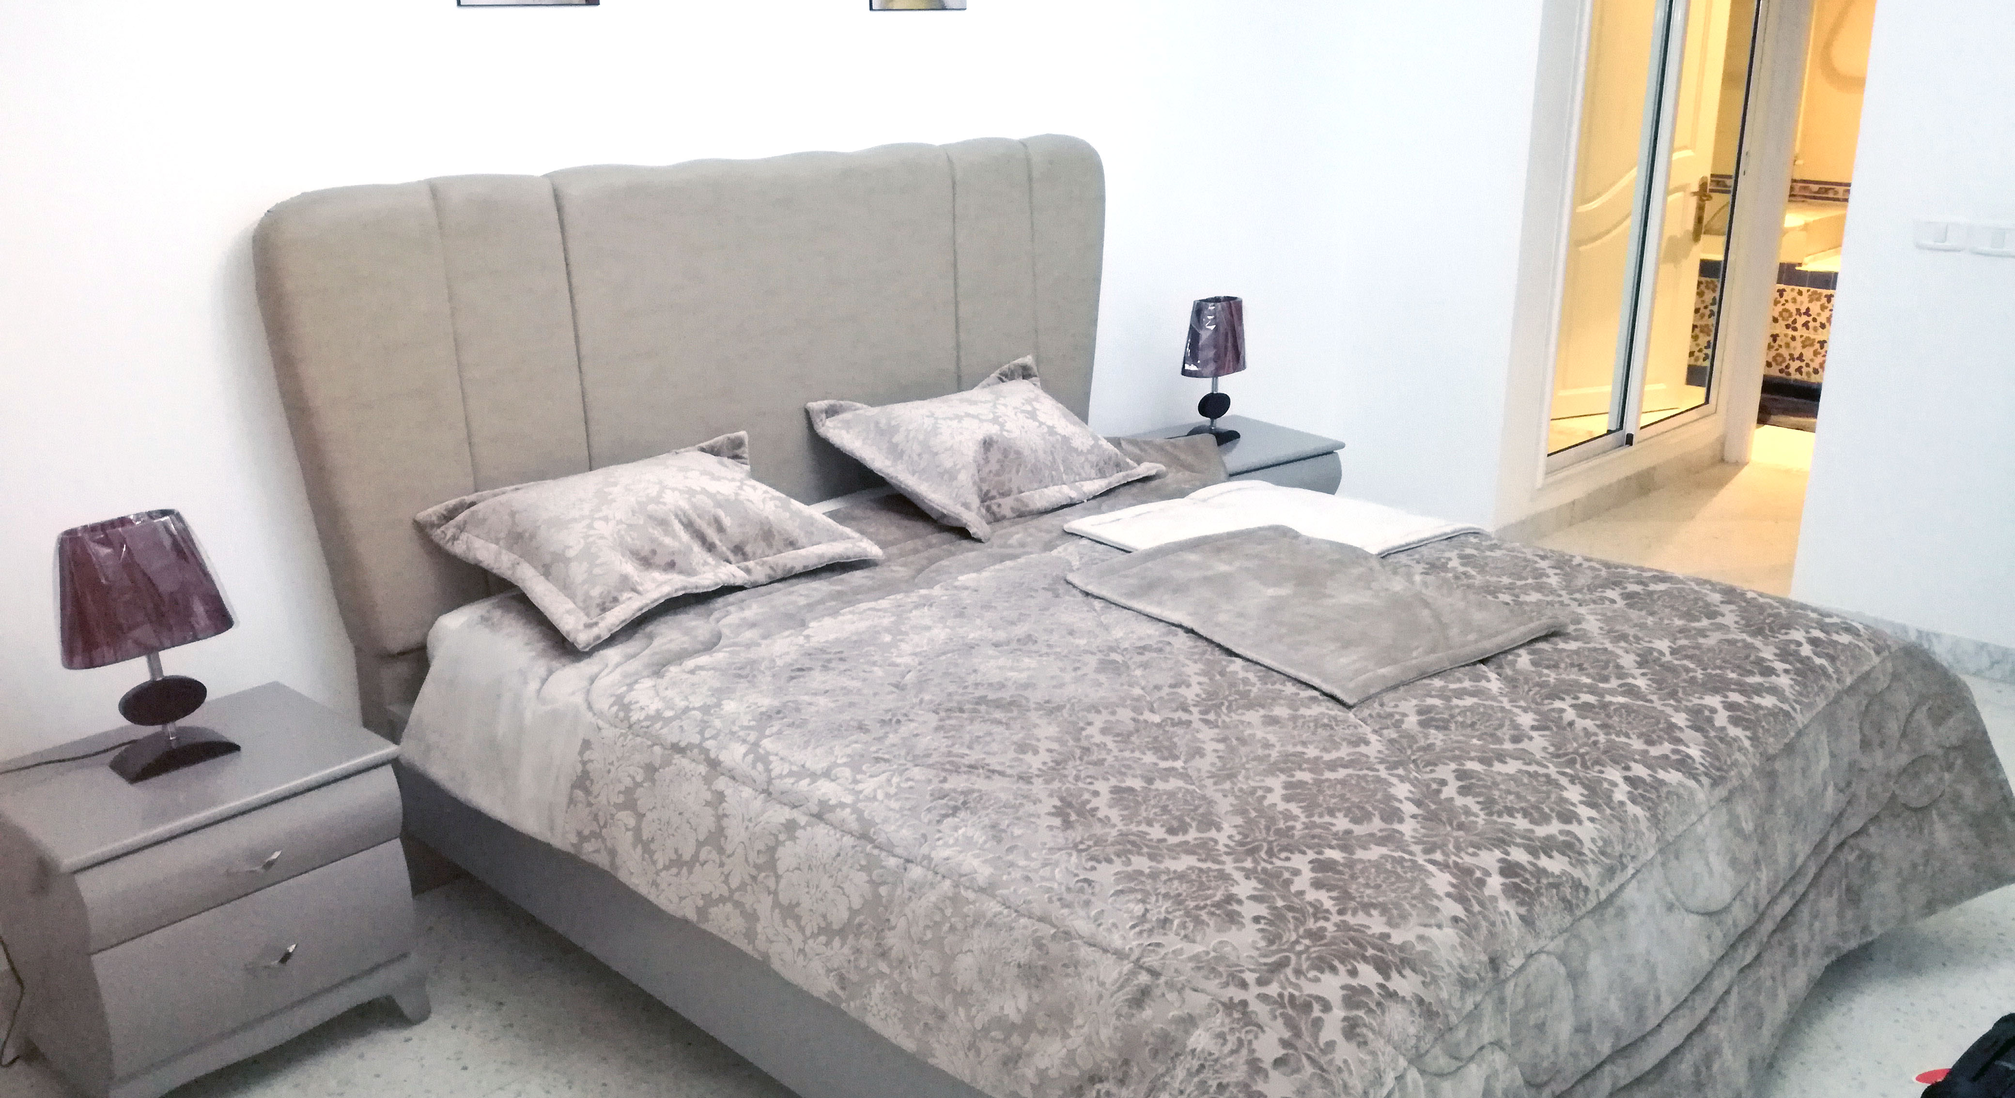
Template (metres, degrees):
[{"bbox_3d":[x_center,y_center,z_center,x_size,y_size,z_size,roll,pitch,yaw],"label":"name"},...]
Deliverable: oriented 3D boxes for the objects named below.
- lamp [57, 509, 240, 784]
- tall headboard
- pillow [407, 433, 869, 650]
[{"bbox_3d":[-1.338,0.150,2.465,0.140,0.400,0.250,16,24,41],"label":"lamp"},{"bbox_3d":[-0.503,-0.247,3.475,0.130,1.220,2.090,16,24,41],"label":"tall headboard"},{"bbox_3d":[-0.637,-0.045,2.920,0.460,0.165,0.700,38,36,28],"label":"pillow"}]

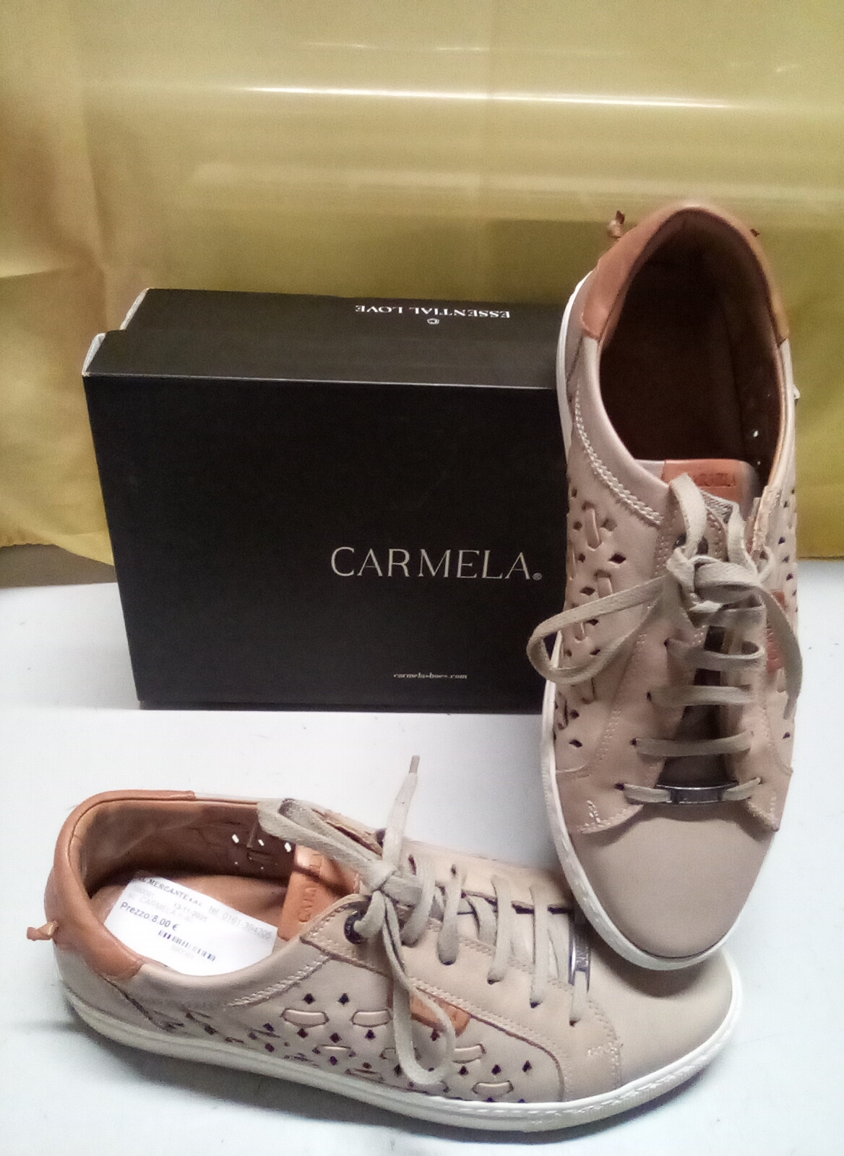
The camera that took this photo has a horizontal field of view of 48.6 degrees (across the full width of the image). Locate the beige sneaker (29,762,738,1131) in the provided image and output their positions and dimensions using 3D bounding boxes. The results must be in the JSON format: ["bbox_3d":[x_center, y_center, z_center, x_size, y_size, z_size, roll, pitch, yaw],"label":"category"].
[{"bbox_3d":[-0.012,0.135,0.360,0.283,0.096,0.101,6,35,4],"label":"beige sneaker"}]

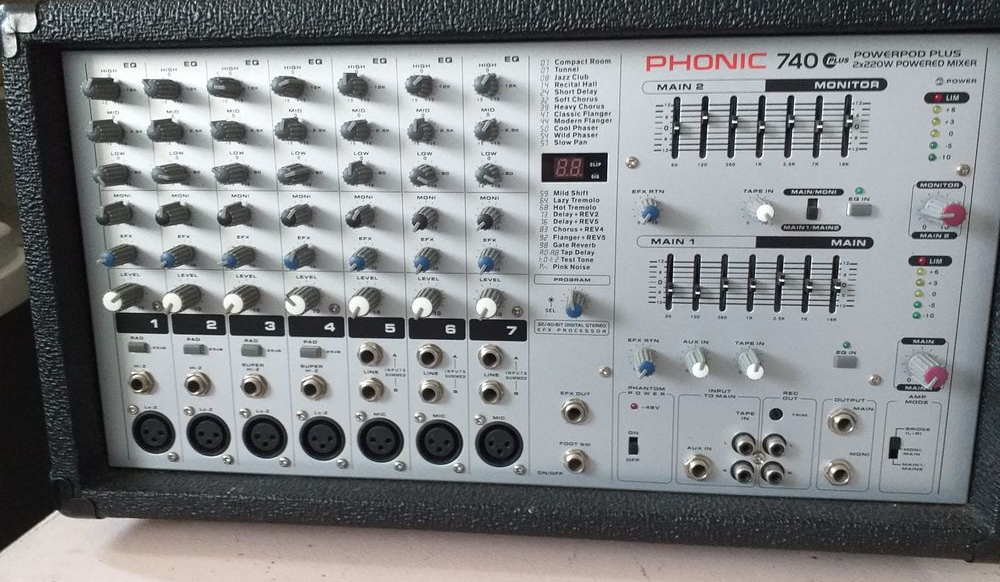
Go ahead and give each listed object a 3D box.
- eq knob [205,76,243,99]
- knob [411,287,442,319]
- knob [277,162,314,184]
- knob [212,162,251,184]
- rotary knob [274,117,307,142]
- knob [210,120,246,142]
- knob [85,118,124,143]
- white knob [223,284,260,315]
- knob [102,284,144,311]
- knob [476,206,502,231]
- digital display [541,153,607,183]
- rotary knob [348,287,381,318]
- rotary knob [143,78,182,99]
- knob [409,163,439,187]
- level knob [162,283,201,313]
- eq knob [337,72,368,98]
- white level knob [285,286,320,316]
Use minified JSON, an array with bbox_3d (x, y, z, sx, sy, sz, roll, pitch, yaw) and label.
[{"bbox_3d":[-0.125,-0.092,0.340,0.011,0.011,0.017,1,11,6],"label":"eq knob"},{"bbox_3d":[-0.033,0.005,0.340,0.011,0.012,0.016,1,11,6],"label":"knob"},{"bbox_3d":[-0.092,-0.052,0.333,0.011,0.011,0.015,1,11,6],"label":"knob"},{"bbox_3d":[-0.121,-0.052,0.339,0.011,0.011,0.014,1,11,6],"label":"knob"},{"bbox_3d":[-0.092,-0.070,0.330,0.011,0.012,0.015,1,11,6],"label":"rotary knob"},{"bbox_3d":[-0.121,-0.070,0.333,0.011,0.011,0.015,1,11,6],"label":"knob"},{"bbox_3d":[-0.178,-0.072,0.340,0.011,0.012,0.015,1,11,6],"label":"knob"},{"bbox_3d":[-0.124,0.004,0.359,0.013,0.013,0.017,1,11,6],"label":"white knob"},{"bbox_3d":[-0.178,0.003,0.356,0.011,0.012,0.016,1,11,6],"label":"knob"},{"bbox_3d":[-0.006,-0.032,0.329,0.010,0.011,0.015,1,11,6],"label":"knob"},{"bbox_3d":[0.033,-0.054,0.329,0.029,0.013,0.003,1,11,6],"label":"digital display"},{"bbox_3d":[-0.063,0.005,0.343,0.012,0.012,0.015,1,11,6],"label":"rotary knob"},{"bbox_3d":[-0.151,-0.091,0.334,0.010,0.010,0.015,1,11,6],"label":"rotary knob"},{"bbox_3d":[-0.034,-0.051,0.327,0.011,0.011,0.015,1,11,6],"label":"knob"},{"bbox_3d":[-0.149,0.003,0.353,0.011,0.012,0.016,1,11,6],"label":"level knob"},{"bbox_3d":[-0.064,-0.090,0.324,0.010,0.010,0.015,1,11,6],"label":"eq knob"},{"bbox_3d":[-0.091,0.005,0.344,0.011,0.011,0.015,1,11,6],"label":"white level knob"}]

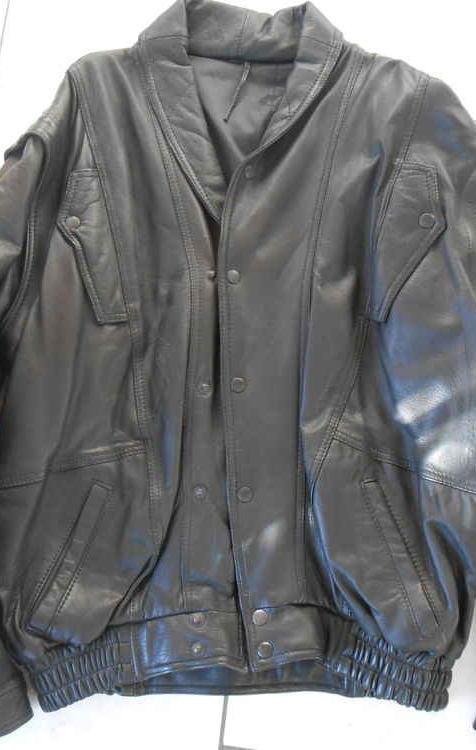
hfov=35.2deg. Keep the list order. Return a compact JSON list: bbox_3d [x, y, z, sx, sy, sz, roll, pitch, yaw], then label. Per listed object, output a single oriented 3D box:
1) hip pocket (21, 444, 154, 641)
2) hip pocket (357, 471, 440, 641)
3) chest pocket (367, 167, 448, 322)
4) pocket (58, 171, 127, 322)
[{"bbox_3d":[-0.141,0.160,0.710,0.119,0.035,0.188,1,81,8],"label":"hip pocket"},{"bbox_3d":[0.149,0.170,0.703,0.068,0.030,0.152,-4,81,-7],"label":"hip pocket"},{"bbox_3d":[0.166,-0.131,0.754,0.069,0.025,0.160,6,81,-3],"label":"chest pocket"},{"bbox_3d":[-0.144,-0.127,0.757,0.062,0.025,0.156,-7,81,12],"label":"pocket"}]

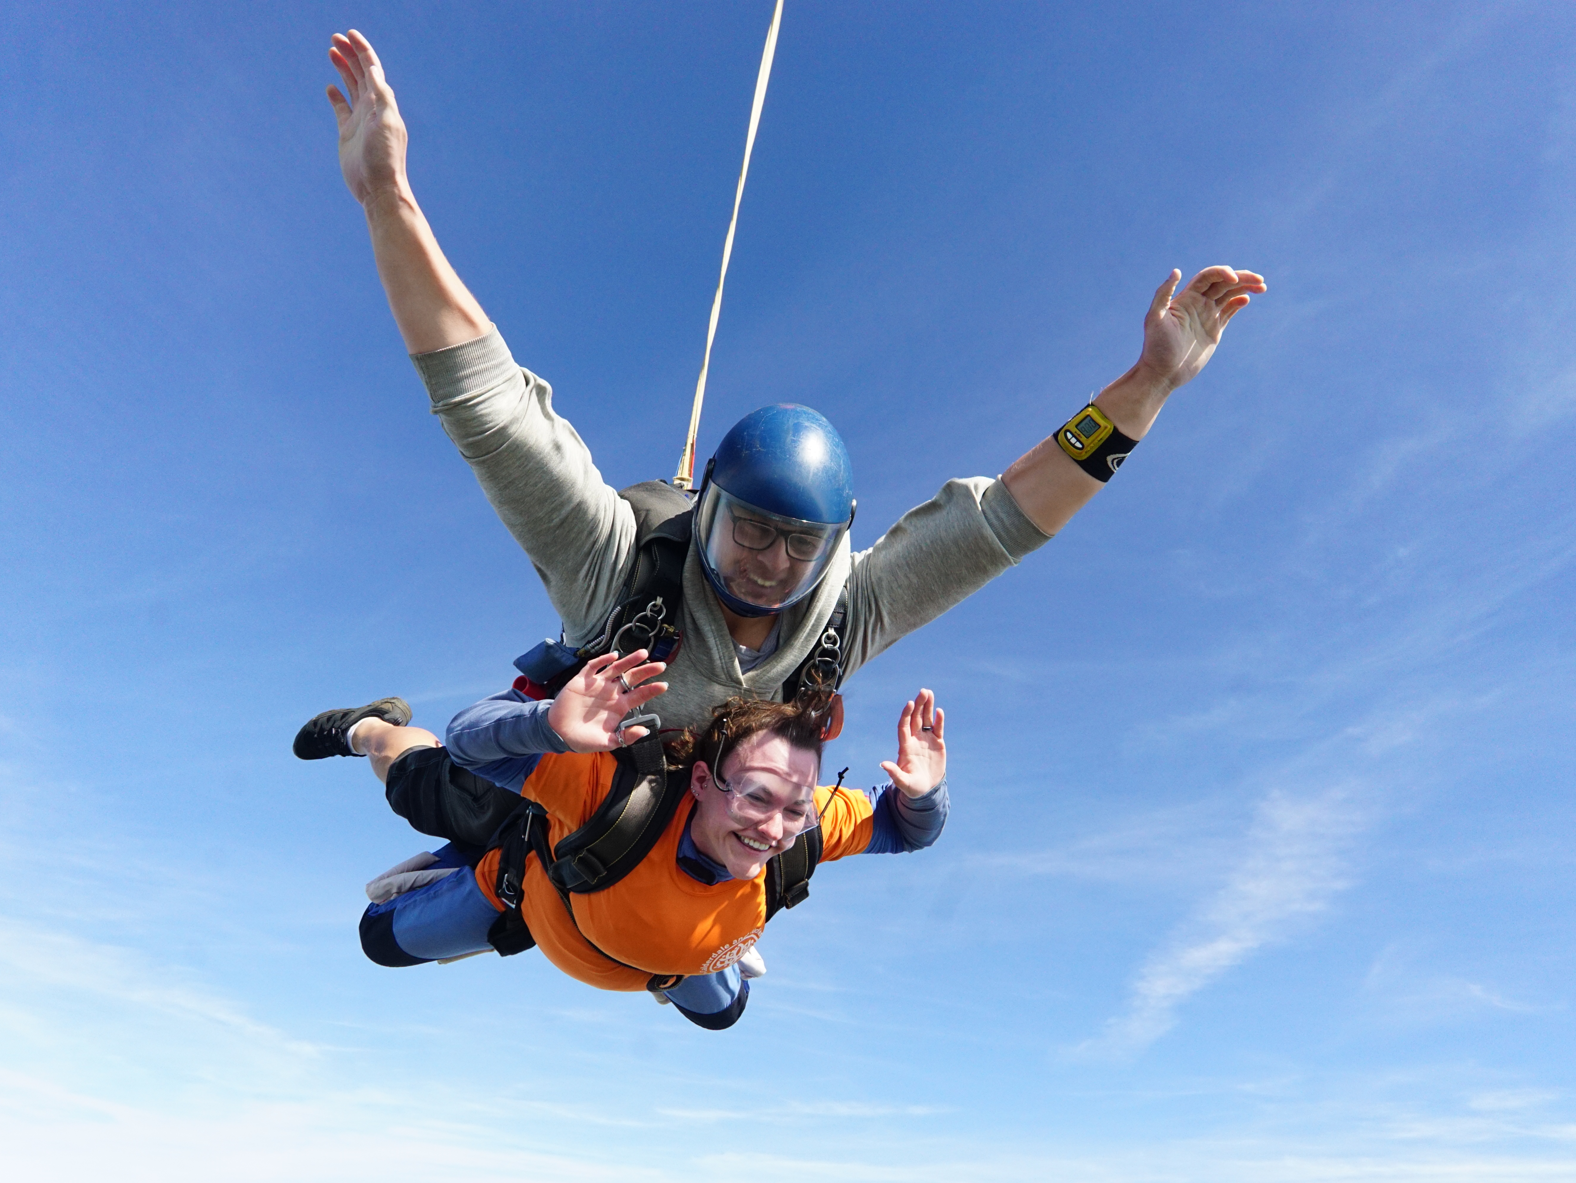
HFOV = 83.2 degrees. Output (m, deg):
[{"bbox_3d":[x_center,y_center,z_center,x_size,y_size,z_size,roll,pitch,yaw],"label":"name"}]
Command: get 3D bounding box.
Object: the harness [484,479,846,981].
[{"bbox_3d":[-0.250,0.265,1.580,0.480,0.620,0.680,11,-34,-27],"label":"harness"}]

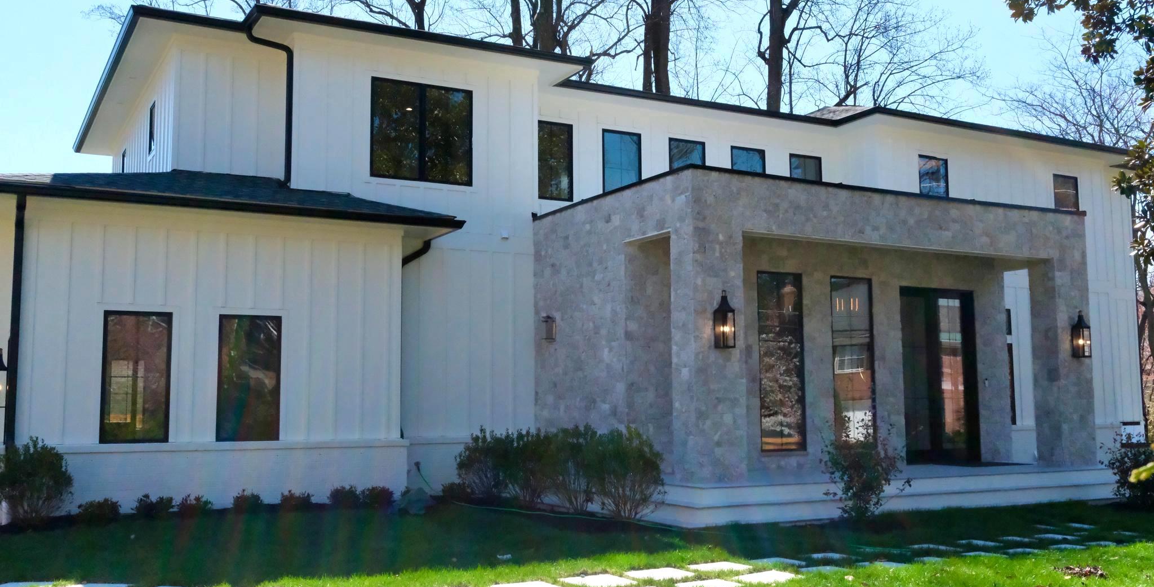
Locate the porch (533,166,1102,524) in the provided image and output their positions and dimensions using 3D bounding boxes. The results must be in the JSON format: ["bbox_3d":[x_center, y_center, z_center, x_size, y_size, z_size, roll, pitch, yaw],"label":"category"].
[{"bbox_3d":[3.910,0.902,17.617,7.910,4.410,5.040,3,-7,-28],"label":"porch"}]

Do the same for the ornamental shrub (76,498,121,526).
[{"bbox_3d":[-5.926,2.702,13.886,0.547,0.325,0.547,3,-6,-28],"label":"ornamental shrub"}]

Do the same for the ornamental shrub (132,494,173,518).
[{"bbox_3d":[-5.247,2.612,13.830,0.483,0.308,0.440,3,-7,-28],"label":"ornamental shrub"}]

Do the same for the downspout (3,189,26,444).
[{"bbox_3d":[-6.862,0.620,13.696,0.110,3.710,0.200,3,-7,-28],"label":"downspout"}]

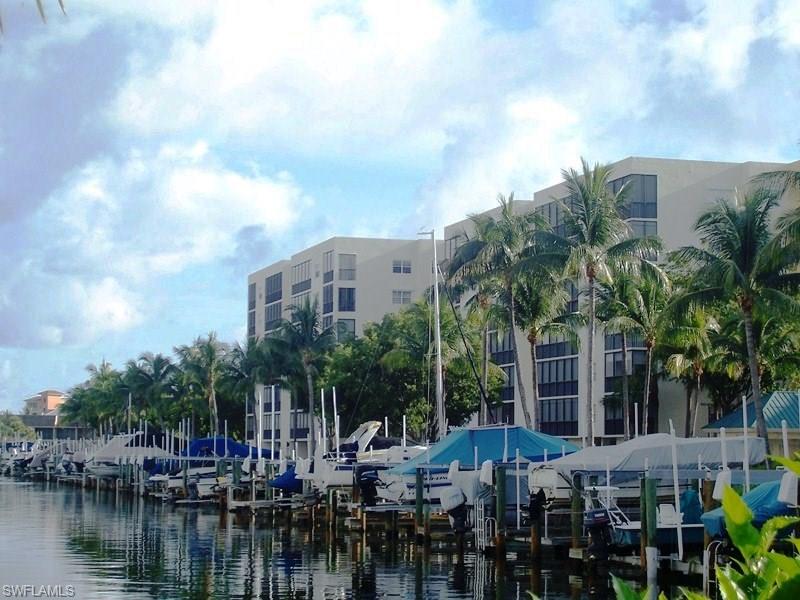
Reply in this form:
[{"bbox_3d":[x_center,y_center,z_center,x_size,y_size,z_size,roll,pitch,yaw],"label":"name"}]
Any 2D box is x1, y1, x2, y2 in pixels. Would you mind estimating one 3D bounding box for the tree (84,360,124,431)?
[{"bbox_3d":[-40.853,15.165,262.000,5.800,13.050,5.800,1,-4,-9],"label":"tree"}]

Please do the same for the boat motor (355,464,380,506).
[{"bbox_3d":[-1.218,7.032,70.970,0.850,1.700,0.500,1,-5,-16],"label":"boat motor"}]

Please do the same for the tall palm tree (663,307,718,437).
[{"bbox_3d":[14.459,4.720,94.000,3.300,8.500,3.300,0,-4,9],"label":"tall palm tree"}]

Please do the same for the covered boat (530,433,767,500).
[{"bbox_3d":[7.514,5.073,56.314,7.200,2.150,2.500,1,-5,-16],"label":"covered boat"}]

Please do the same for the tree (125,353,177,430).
[{"bbox_3d":[-26.615,11.657,201.699,5.400,11.940,5.400,1,-5,-16],"label":"tree"}]

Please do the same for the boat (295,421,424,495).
[{"bbox_3d":[-1.339,7.102,86.000,6.900,3.150,2.500,2,-4,-15],"label":"boat"}]

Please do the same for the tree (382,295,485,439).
[{"bbox_3d":[2.467,5.542,117.922,6.800,11.300,7.200,1,-5,-16],"label":"tree"}]

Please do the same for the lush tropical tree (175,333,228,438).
[{"bbox_3d":[-19.593,9.804,188.000,5.400,12.560,5.400,1,-4,-6],"label":"lush tropical tree"}]

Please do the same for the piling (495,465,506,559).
[{"bbox_3d":[3.186,6.672,59.664,0.290,2.850,0.290,1,-5,-16],"label":"piling"}]

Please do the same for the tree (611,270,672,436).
[{"bbox_3d":[12.361,3.970,97.000,3.600,10.450,3.600,0,-4,7],"label":"tree"}]

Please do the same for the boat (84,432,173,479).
[{"bbox_3d":[-23.495,13.457,164.000,7.700,3.600,2.600,2,-4,-15],"label":"boat"}]

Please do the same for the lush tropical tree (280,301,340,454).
[{"bbox_3d":[-7.022,6.526,144.926,4.800,13.480,4.800,0,-4,0],"label":"lush tropical tree"}]

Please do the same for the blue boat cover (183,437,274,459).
[{"bbox_3d":[-10.912,9.496,122.000,6.200,1.600,2.400,2,-4,-15],"label":"blue boat cover"}]

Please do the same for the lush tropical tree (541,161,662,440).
[{"bbox_3d":[9.556,1.224,90.171,5.800,15.670,6.000,0,-4,0],"label":"lush tropical tree"}]

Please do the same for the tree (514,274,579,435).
[{"bbox_3d":[8.017,4.350,103.972,3.900,11.540,3.900,0,-4,0],"label":"tree"}]

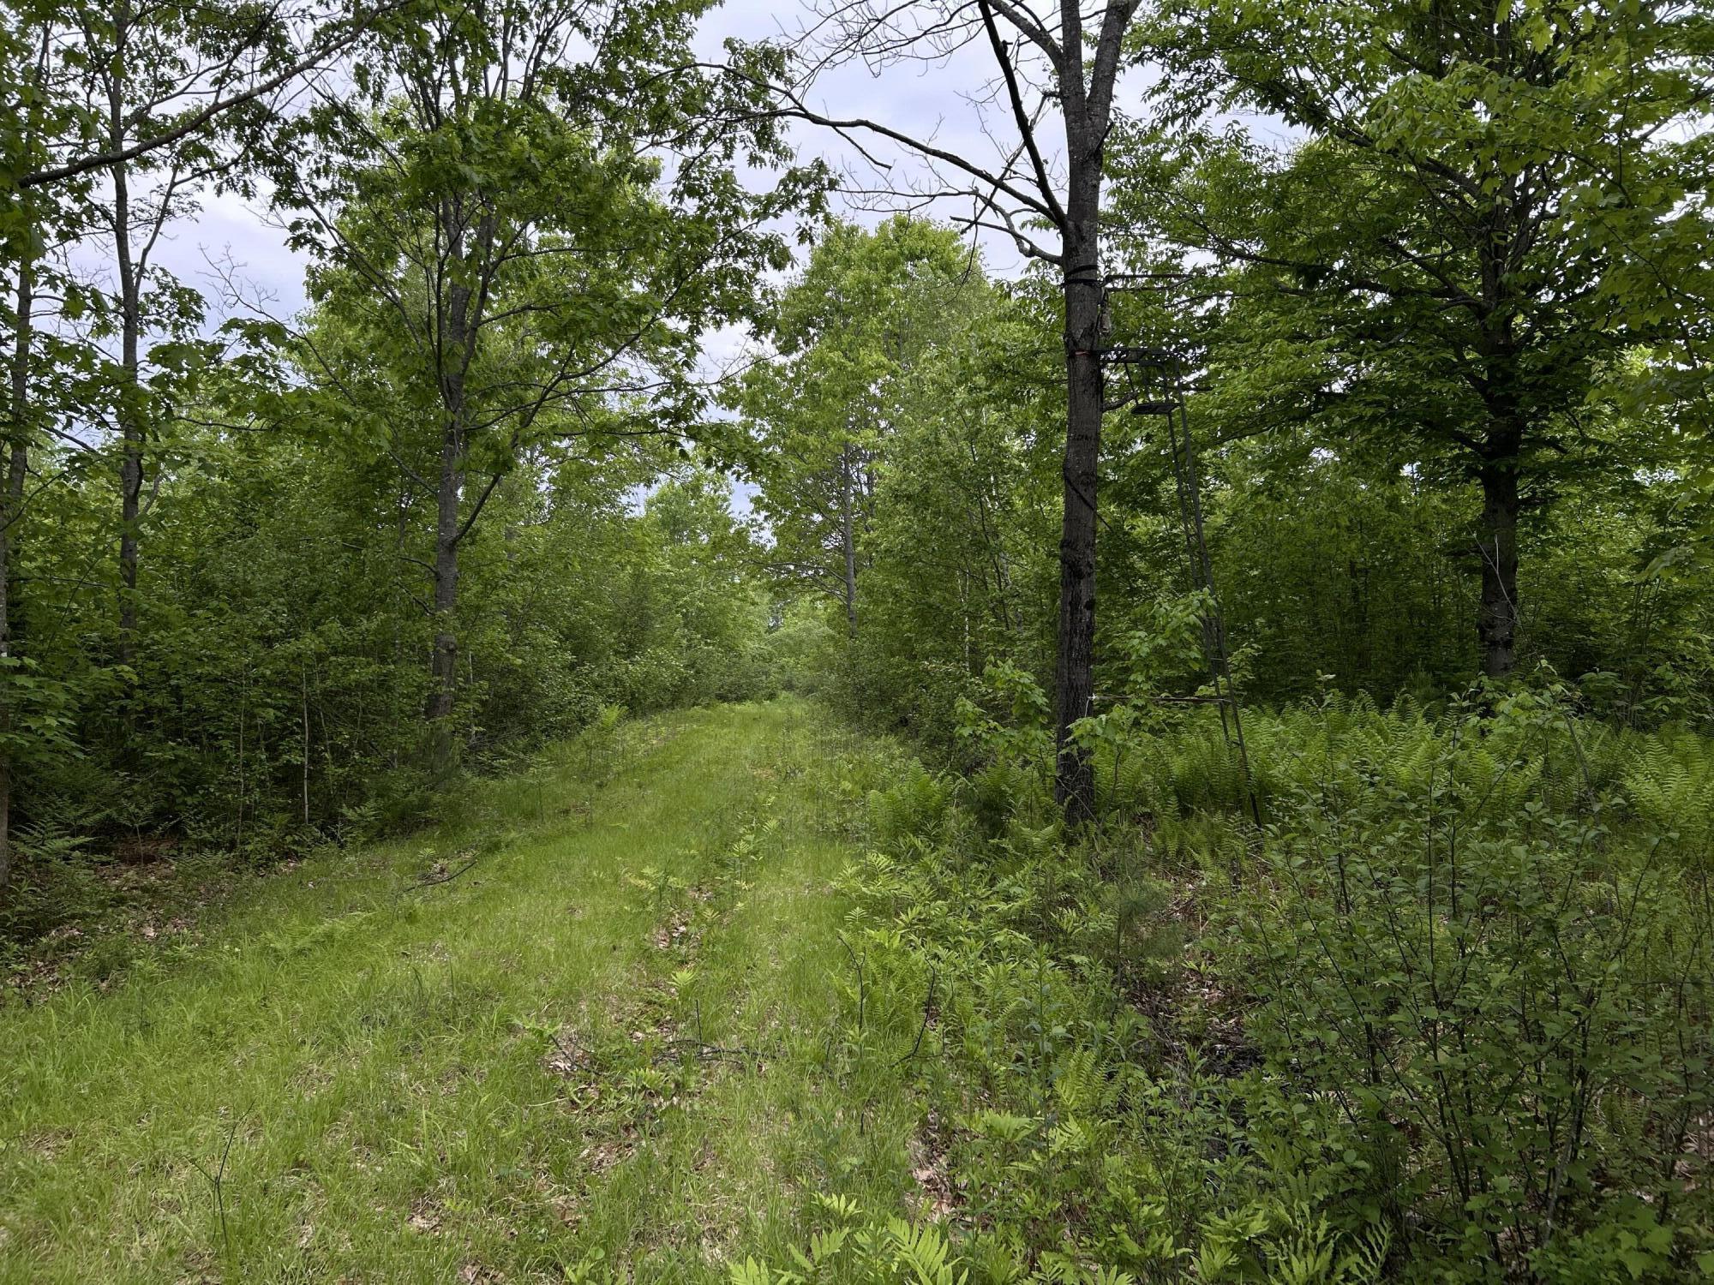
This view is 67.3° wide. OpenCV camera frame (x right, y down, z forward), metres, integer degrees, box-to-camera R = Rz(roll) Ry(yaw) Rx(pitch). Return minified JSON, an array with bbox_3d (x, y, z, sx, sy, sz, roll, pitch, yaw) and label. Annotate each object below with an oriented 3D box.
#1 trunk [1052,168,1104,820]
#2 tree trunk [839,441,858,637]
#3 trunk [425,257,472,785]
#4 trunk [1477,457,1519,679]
[{"bbox_3d":[1.900,-1.280,11.100,0.360,5.600,0.340,1,0,0],"label":"trunk"},{"bbox_3d":[-0.200,-2.250,32.000,0.310,5.500,0.290,-1,0,0],"label":"tree trunk"},{"bbox_3d":[-4.600,-1.410,14.500,0.340,5.750,0.320,2,0,0],"label":"trunk"},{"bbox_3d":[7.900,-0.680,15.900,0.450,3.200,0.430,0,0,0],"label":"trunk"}]

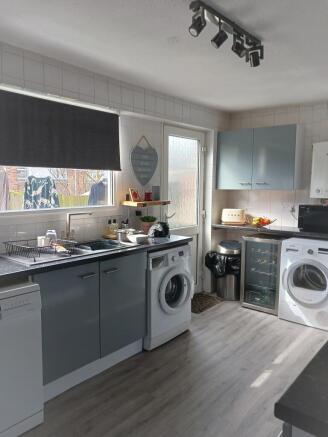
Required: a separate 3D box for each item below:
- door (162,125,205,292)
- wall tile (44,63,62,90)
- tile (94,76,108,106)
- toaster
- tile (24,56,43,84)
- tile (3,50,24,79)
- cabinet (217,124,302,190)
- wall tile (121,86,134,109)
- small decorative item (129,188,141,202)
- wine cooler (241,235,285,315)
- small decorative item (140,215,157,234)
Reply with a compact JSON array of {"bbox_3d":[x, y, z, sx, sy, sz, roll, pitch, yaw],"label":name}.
[{"bbox_3d":[0.241,-0.026,4.010,0.060,2.011,0.787,5,8,41],"label":"door"},{"bbox_3d":[-0.830,-1.062,2.562,0.011,0.155,0.152,5,8,41],"label":"wall tile"},{"bbox_3d":[-0.533,-1.086,2.903,0.011,0.177,0.150,5,8,41],"label":"tile"},{"bbox_3d":[0.951,-0.017,4.546,0.280,0.206,0.180,5,7,40],"label":"toaster"},{"bbox_3d":[-0.954,-1.082,2.497,0.010,0.164,0.155,5,7,40],"label":"tile"},{"bbox_3d":[-1.056,-1.071,2.379,0.010,0.164,0.153,5,7,40],"label":"tile"},{"bbox_3d":[1.191,-0.726,4.271,1.009,0.747,0.310,5,7,40],"label":"cabinet"},{"bbox_3d":[-0.345,-1.145,3.205,0.010,0.164,0.162,5,7,40],"label":"wall tile"},{"bbox_3d":[-0.269,-0.215,3.192,0.050,0.132,0.133,5,8,41],"label":"small decorative item"},{"bbox_3d":[1.261,0.627,4.046,0.450,0.835,0.510,5,7,40],"label":"wine cooler"},{"bbox_3d":[-0.147,0.065,3.266,0.144,0.189,0.144,0,6,0],"label":"small decorative item"}]

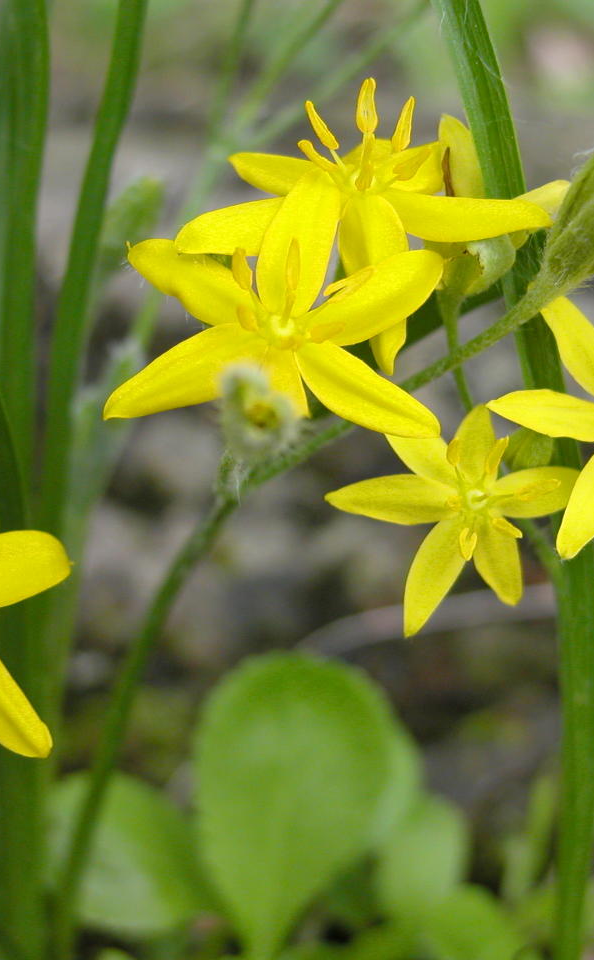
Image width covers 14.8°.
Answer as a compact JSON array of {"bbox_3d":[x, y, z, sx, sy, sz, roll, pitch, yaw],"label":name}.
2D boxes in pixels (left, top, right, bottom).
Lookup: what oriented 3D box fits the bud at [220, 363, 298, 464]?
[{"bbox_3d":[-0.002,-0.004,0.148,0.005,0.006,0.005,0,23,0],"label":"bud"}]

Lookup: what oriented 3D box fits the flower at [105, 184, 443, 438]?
[{"bbox_3d":[-0.002,-0.012,0.161,0.024,0.011,0.019,-1,61,-2],"label":"flower"}]

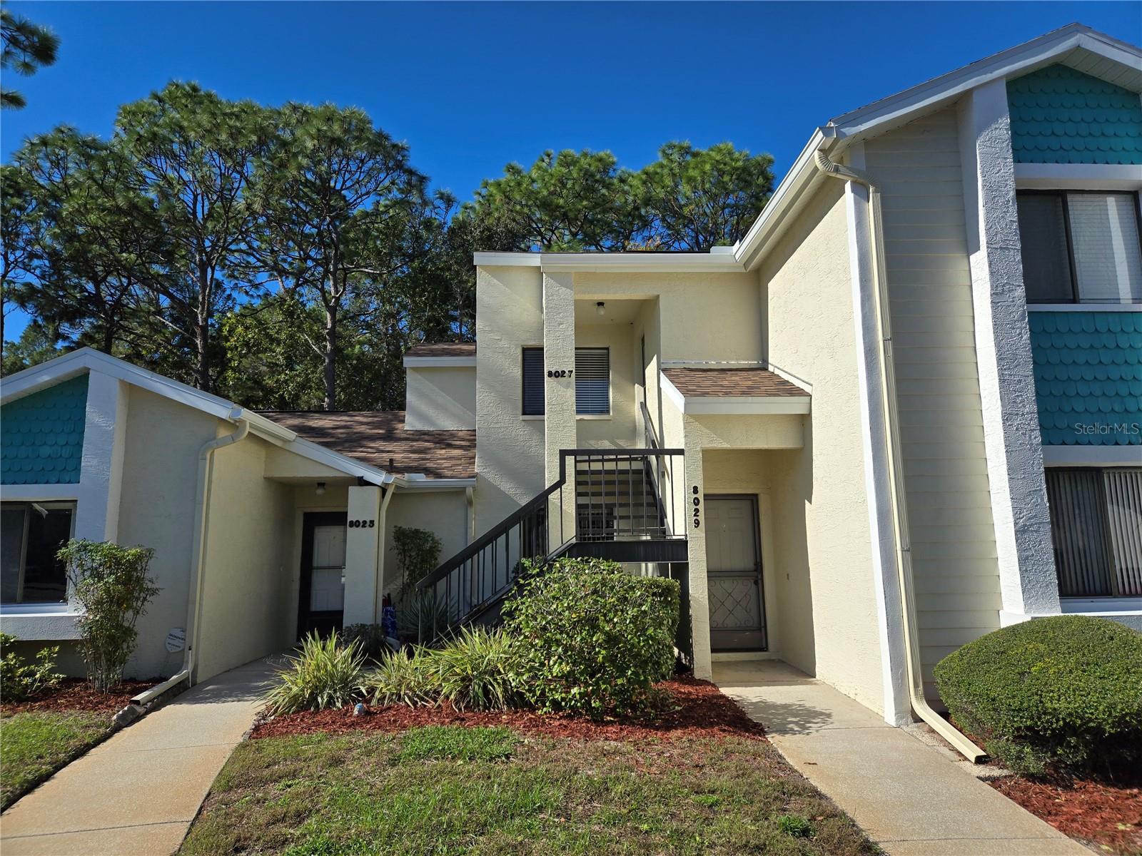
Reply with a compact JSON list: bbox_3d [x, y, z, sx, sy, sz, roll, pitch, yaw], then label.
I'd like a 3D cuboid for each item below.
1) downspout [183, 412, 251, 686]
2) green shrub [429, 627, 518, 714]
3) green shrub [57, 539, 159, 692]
[{"bbox_3d":[-4.217,1.396,9.017,0.620,3.160,0.240,0,-9,-3],"label":"downspout"},{"bbox_3d":[-0.951,2.344,7.555,0.900,0.720,0.850,0,-9,-2],"label":"green shrub"},{"bbox_3d":[-4.922,1.992,8.118,0.960,1.570,0.850,0,-9,-2],"label":"green shrub"}]

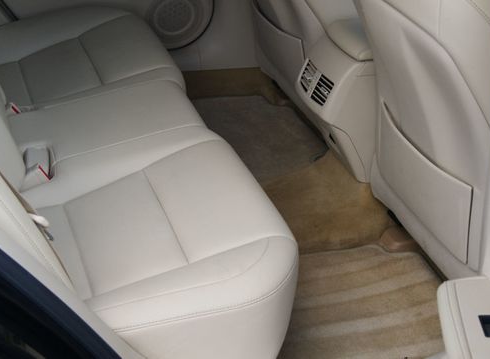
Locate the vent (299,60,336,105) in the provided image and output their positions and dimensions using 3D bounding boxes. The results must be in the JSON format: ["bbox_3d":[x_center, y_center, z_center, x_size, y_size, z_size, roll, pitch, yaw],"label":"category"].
[{"bbox_3d":[0.169,-0.221,2.031,0.030,0.061,0.147,13,23,-27],"label":"vent"}]

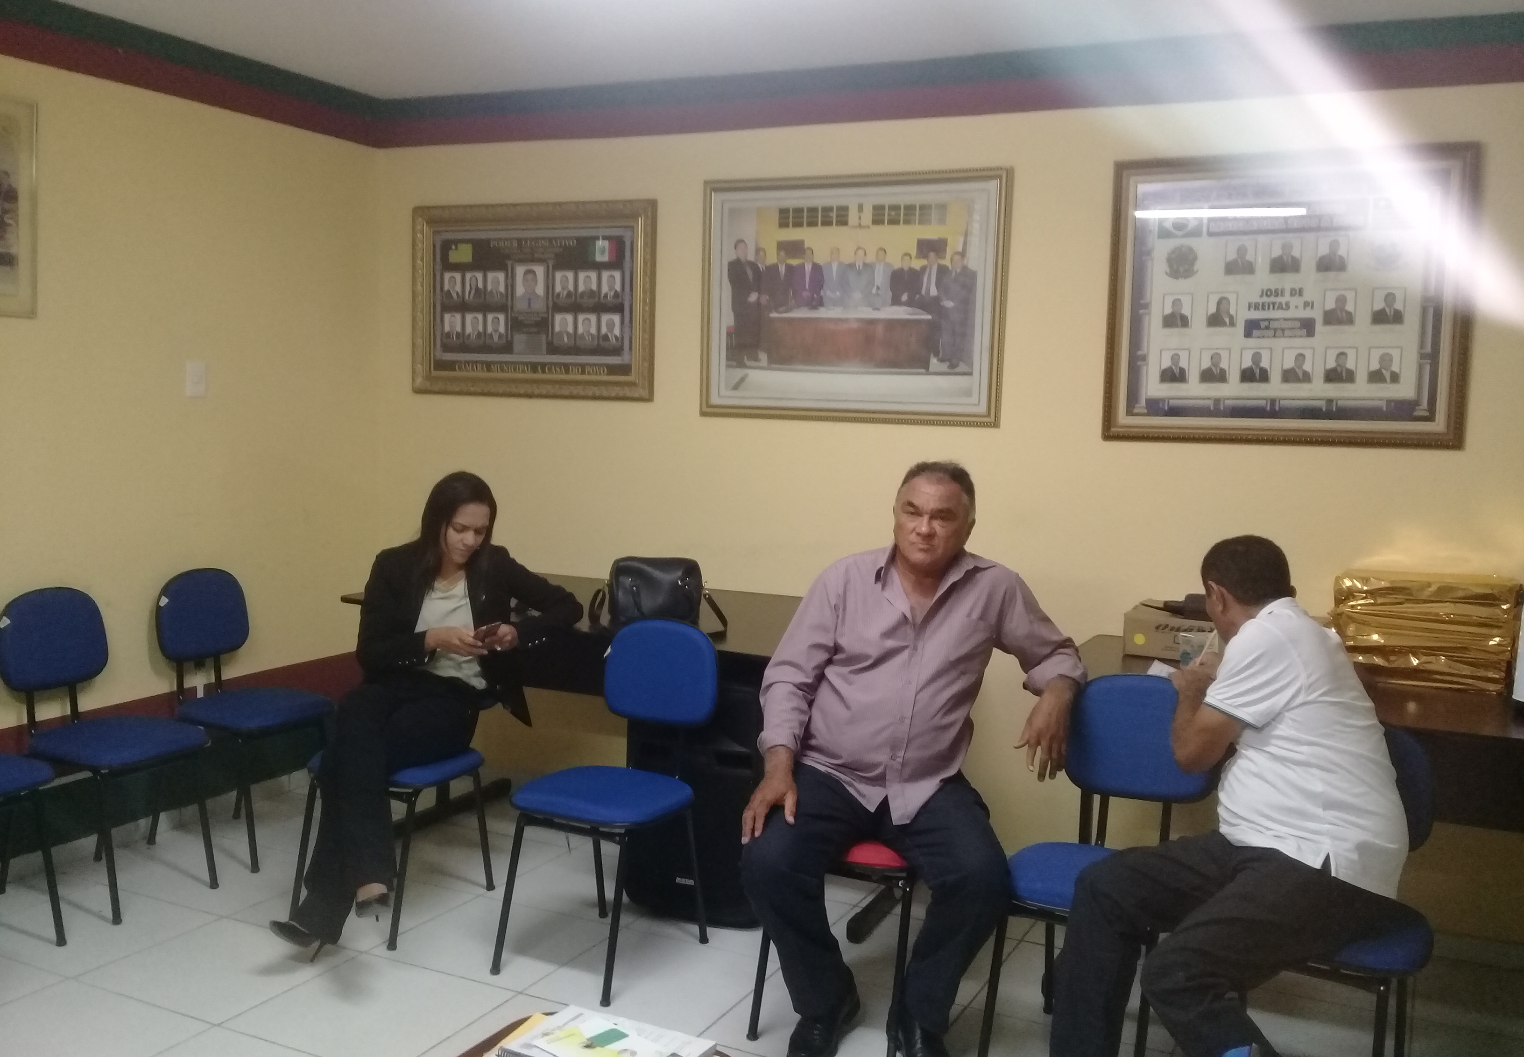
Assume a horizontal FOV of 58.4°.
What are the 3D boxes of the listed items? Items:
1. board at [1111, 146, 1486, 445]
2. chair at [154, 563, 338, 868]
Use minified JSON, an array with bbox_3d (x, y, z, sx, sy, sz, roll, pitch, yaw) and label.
[{"bbox_3d":[1.336,-0.589,3.512,0.878,0.746,0.045,5,6,26],"label":"board"},{"bbox_3d":[-1.559,0.541,4.087,0.510,0.820,0.440,5,6,26],"label":"chair"}]

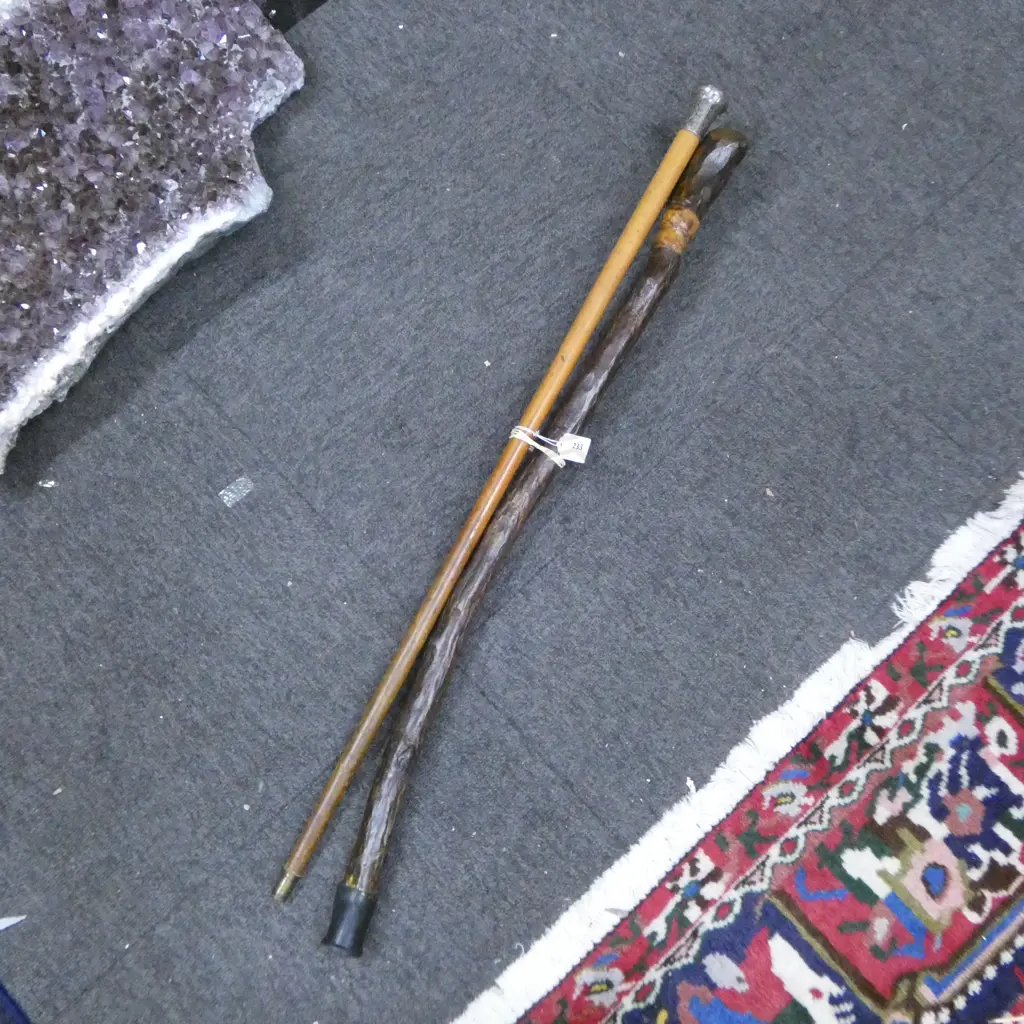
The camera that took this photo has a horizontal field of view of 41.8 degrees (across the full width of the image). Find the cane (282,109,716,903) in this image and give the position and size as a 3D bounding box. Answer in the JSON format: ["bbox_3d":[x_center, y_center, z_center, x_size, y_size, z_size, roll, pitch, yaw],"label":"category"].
[{"bbox_3d":[0.001,-0.050,1.316,0.025,0.025,0.929,26,77,11],"label":"cane"}]

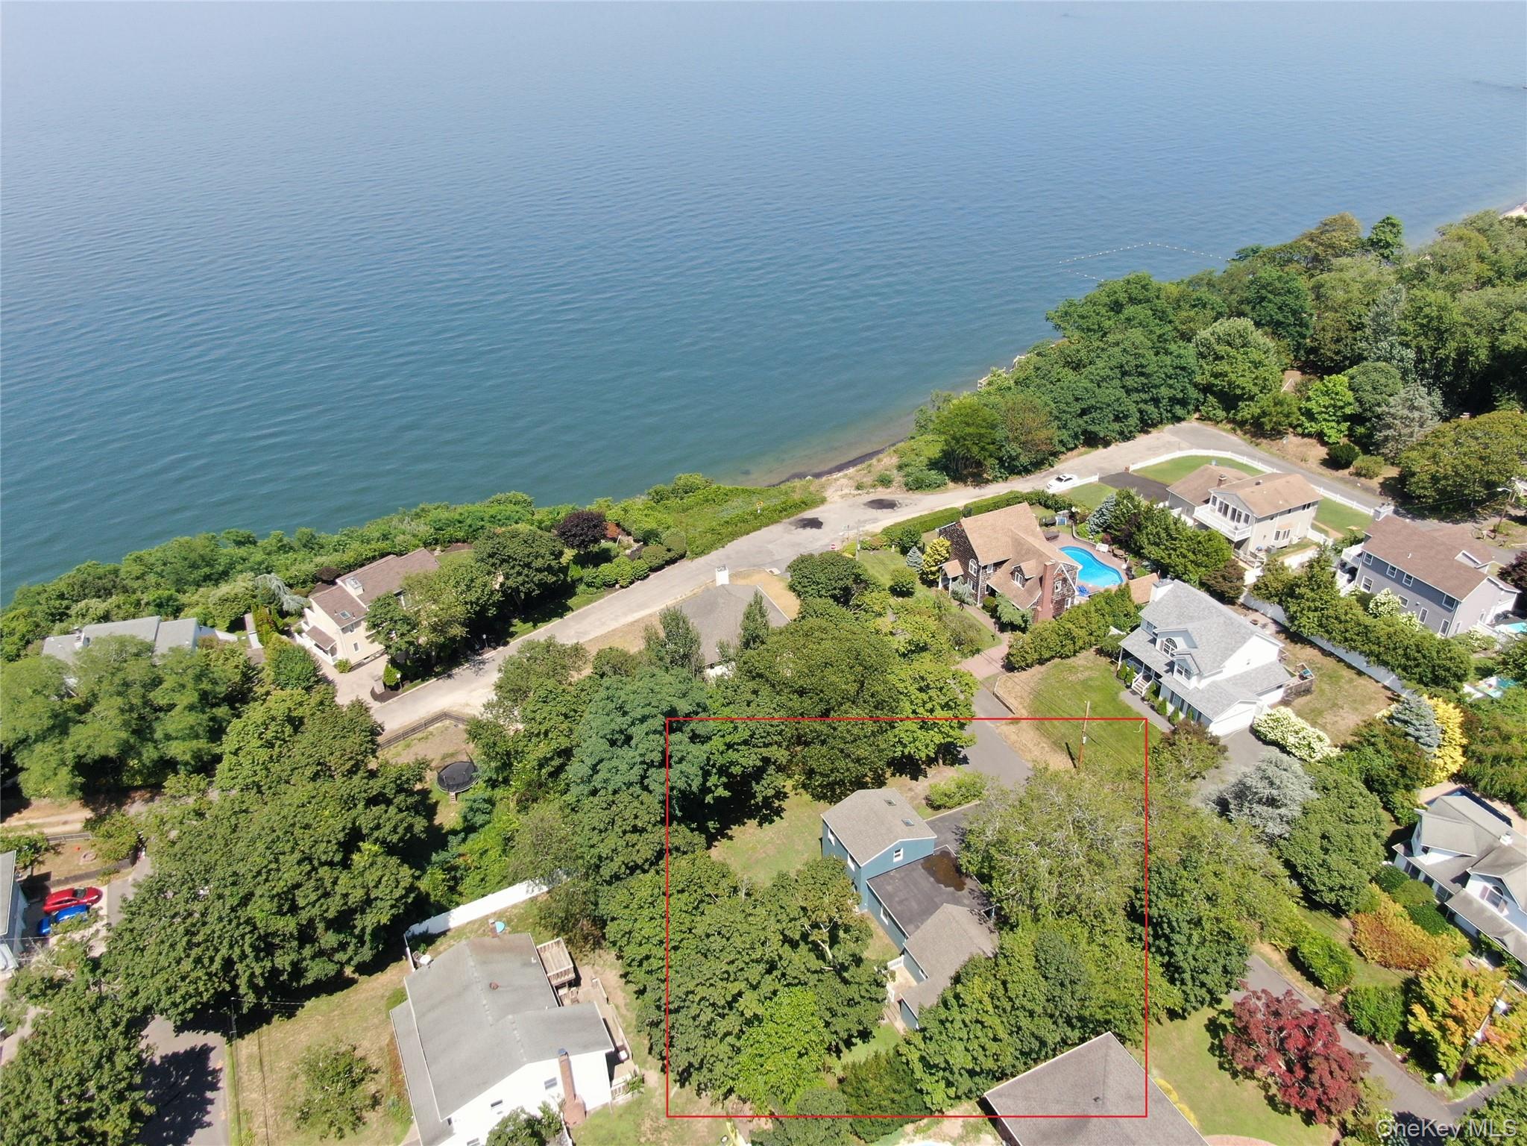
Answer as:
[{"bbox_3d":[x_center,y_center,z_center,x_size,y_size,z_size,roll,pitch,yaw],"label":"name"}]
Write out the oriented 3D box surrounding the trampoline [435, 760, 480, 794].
[{"bbox_3d":[-30.325,20.335,109.290,4.400,1.000,4.400,-1,31,0],"label":"trampoline"}]

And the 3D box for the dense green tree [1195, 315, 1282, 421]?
[{"bbox_3d":[76.690,-32.570,178.310,12.500,15.500,12.500,-1,30,0],"label":"dense green tree"}]

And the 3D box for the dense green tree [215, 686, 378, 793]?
[{"bbox_3d":[-44.921,17.017,105.931,14.500,10.500,12.500,-1,31,0],"label":"dense green tree"}]

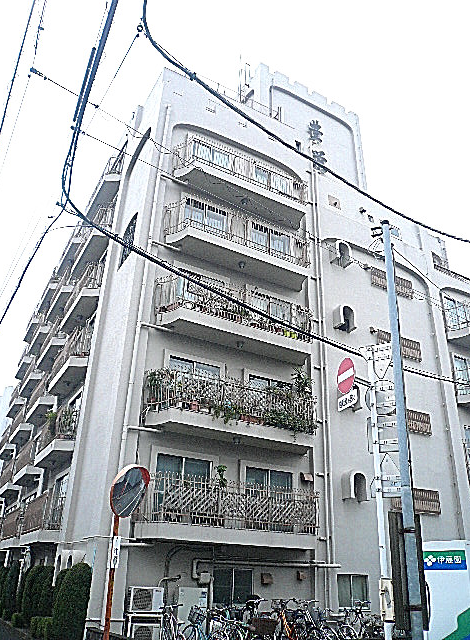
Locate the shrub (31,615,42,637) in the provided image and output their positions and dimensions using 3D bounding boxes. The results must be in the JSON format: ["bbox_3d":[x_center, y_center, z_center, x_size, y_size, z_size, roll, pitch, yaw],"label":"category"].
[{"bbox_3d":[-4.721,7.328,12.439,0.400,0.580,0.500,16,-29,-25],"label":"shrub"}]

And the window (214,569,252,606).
[{"bbox_3d":[-0.066,7.071,13.706,1.212,0.867,0.120,16,-29,-25],"label":"window"}]

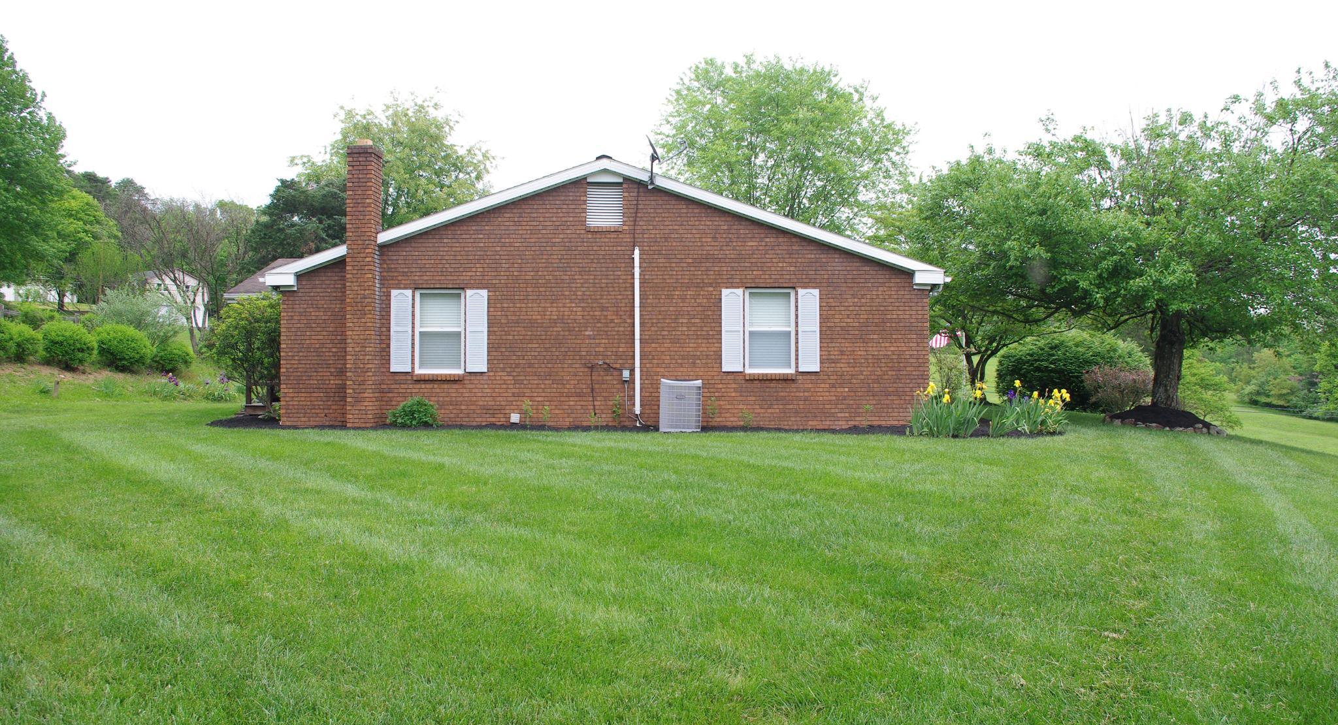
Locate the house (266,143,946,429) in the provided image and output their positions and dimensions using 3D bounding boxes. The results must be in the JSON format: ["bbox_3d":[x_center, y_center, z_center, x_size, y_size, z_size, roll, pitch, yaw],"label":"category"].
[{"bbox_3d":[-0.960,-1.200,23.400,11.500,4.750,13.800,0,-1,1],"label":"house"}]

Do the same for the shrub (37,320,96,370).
[{"bbox_3d":[-15.282,-0.451,25.500,1.450,1.240,1.400,0,-1,0],"label":"shrub"}]

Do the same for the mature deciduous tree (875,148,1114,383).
[{"bbox_3d":[7.269,-1.980,22.500,5.300,5.650,5.100,0,-1,0],"label":"mature deciduous tree"}]

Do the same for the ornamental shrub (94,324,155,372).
[{"bbox_3d":[-15.597,-0.420,28.800,1.730,1.360,1.650,0,-1,0],"label":"ornamental shrub"}]

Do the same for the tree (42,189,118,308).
[{"bbox_3d":[-33.538,-6.440,57.000,5.400,7.000,5.400,0,-1,0],"label":"tree"}]

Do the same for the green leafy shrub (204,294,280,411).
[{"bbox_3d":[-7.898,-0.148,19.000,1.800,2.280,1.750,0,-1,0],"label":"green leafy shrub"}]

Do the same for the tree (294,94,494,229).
[{"bbox_3d":[-11.646,-5.576,42.000,8.500,11.200,8.300,0,-1,0],"label":"tree"}]

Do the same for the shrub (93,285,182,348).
[{"bbox_3d":[-17.212,-1.438,32.500,2.850,2.150,2.600,0,-1,0],"label":"shrub"}]

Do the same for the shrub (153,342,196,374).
[{"bbox_3d":[-13.957,-0.147,28.300,1.300,0.950,1.250,0,-1,0],"label":"shrub"}]

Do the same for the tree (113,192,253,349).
[{"bbox_3d":[-14.196,-2.565,29.500,4.100,4.650,4.000,0,-1,0],"label":"tree"}]

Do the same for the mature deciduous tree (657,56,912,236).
[{"bbox_3d":[4.369,-5.300,38.000,9.600,12.400,9.400,0,-1,0],"label":"mature deciduous tree"}]

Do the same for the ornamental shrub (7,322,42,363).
[{"bbox_3d":[-18.954,-0.584,29.500,1.200,1.200,1.200,0,-1,0],"label":"ornamental shrub"}]

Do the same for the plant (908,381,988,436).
[{"bbox_3d":[4.398,0.724,15.800,1.230,0.890,1.000,0,-1,0],"label":"plant"}]

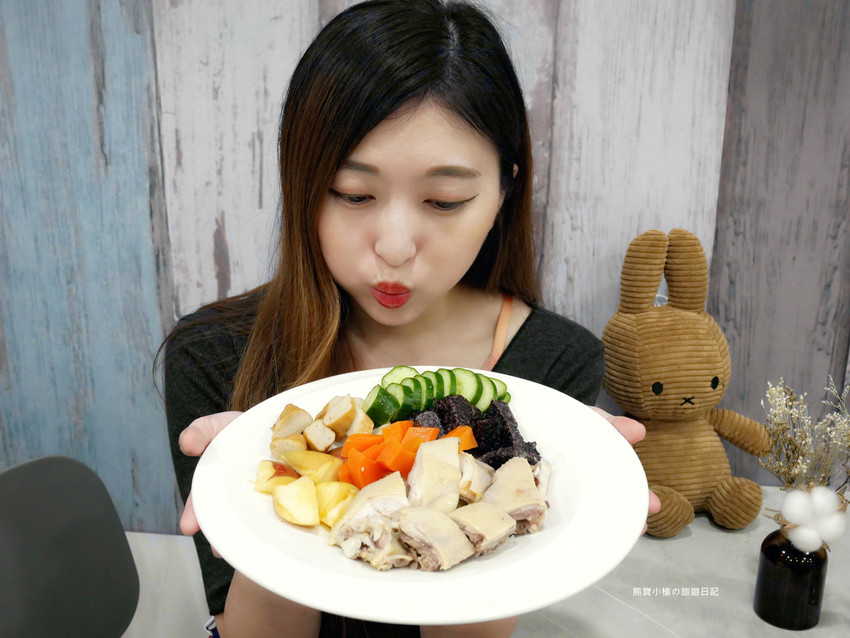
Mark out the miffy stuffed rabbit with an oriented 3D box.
[{"bbox_3d":[0.283,0.070,1.099,0.187,0.325,0.165,-4,14,-6],"label":"miffy stuffed rabbit"}]

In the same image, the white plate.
[{"bbox_3d":[-0.002,0.108,0.630,0.285,0.032,0.285,1,24,0],"label":"white plate"}]

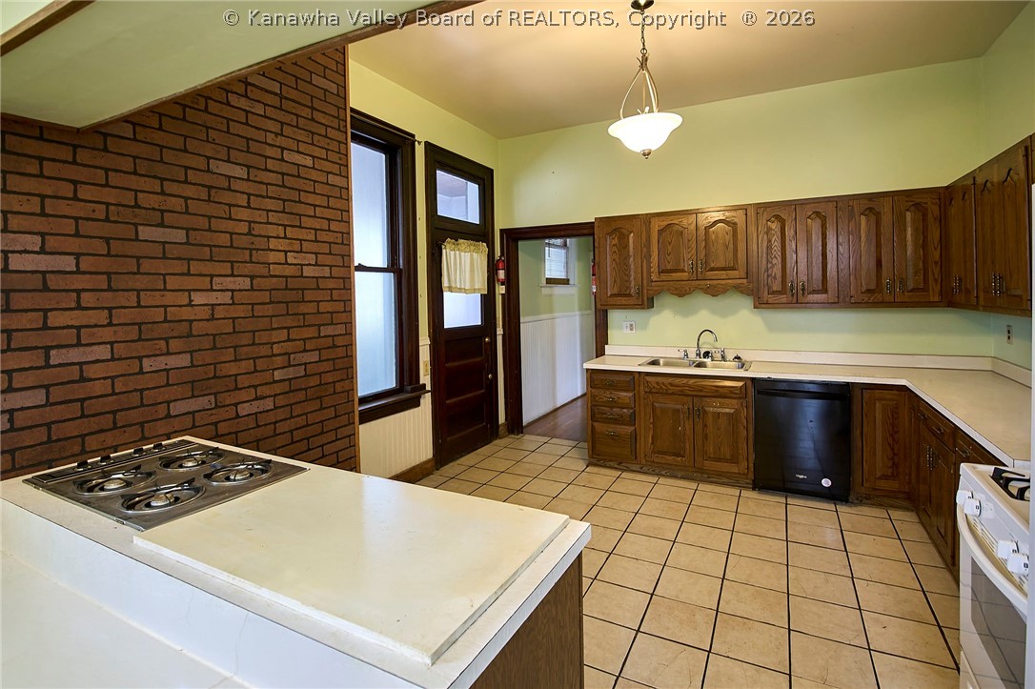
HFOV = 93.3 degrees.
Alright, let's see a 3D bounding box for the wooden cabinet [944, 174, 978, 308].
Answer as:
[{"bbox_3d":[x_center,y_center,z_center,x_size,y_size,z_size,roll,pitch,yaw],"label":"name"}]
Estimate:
[{"bbox_3d":[2.902,-0.621,2.962,0.359,0.786,0.601,1,7,28],"label":"wooden cabinet"}]

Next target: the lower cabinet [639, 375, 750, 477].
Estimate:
[{"bbox_3d":[1.546,0.615,4.198,0.876,0.812,0.616,1,7,28],"label":"lower cabinet"}]

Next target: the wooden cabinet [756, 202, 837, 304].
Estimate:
[{"bbox_3d":[2.201,-0.699,3.862,0.587,0.815,0.365,2,6,28],"label":"wooden cabinet"}]

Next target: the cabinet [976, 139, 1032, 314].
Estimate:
[{"bbox_3d":[2.614,-0.555,2.391,0.370,0.820,0.800,2,6,28],"label":"cabinet"}]

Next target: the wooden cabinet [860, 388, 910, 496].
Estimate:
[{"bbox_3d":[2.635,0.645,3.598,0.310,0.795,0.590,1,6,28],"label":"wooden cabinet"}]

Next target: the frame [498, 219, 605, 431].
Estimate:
[{"bbox_3d":[0.407,-0.104,5.144,1.174,2.232,0.148,1,7,28],"label":"frame"}]

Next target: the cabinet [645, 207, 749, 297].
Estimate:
[{"bbox_3d":[1.556,-0.772,4.197,0.830,0.715,0.365,2,6,28],"label":"cabinet"}]

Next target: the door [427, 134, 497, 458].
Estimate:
[{"bbox_3d":[-0.520,-0.348,4.742,0.090,2.840,1.135,2,6,28],"label":"door"}]

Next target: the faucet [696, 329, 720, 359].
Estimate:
[{"bbox_3d":[1.685,0.007,4.301,0.215,0.275,0.050,4,7,43],"label":"faucet"}]

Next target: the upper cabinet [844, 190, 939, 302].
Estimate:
[{"bbox_3d":[2.718,-0.676,3.592,0.564,0.776,0.354,1,7,28],"label":"upper cabinet"}]

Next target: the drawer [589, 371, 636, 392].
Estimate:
[{"bbox_3d":[0.920,0.297,4.402,0.396,0.142,0.465,1,7,28],"label":"drawer"}]

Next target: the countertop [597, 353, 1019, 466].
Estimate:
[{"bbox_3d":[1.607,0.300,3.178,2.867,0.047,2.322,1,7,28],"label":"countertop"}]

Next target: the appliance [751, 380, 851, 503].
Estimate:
[{"bbox_3d":[2.207,0.658,3.842,0.602,0.851,0.611,1,7,28],"label":"appliance"}]

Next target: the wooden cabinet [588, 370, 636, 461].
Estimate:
[{"bbox_3d":[0.967,0.628,4.503,0.445,0.858,0.620,2,6,28],"label":"wooden cabinet"}]

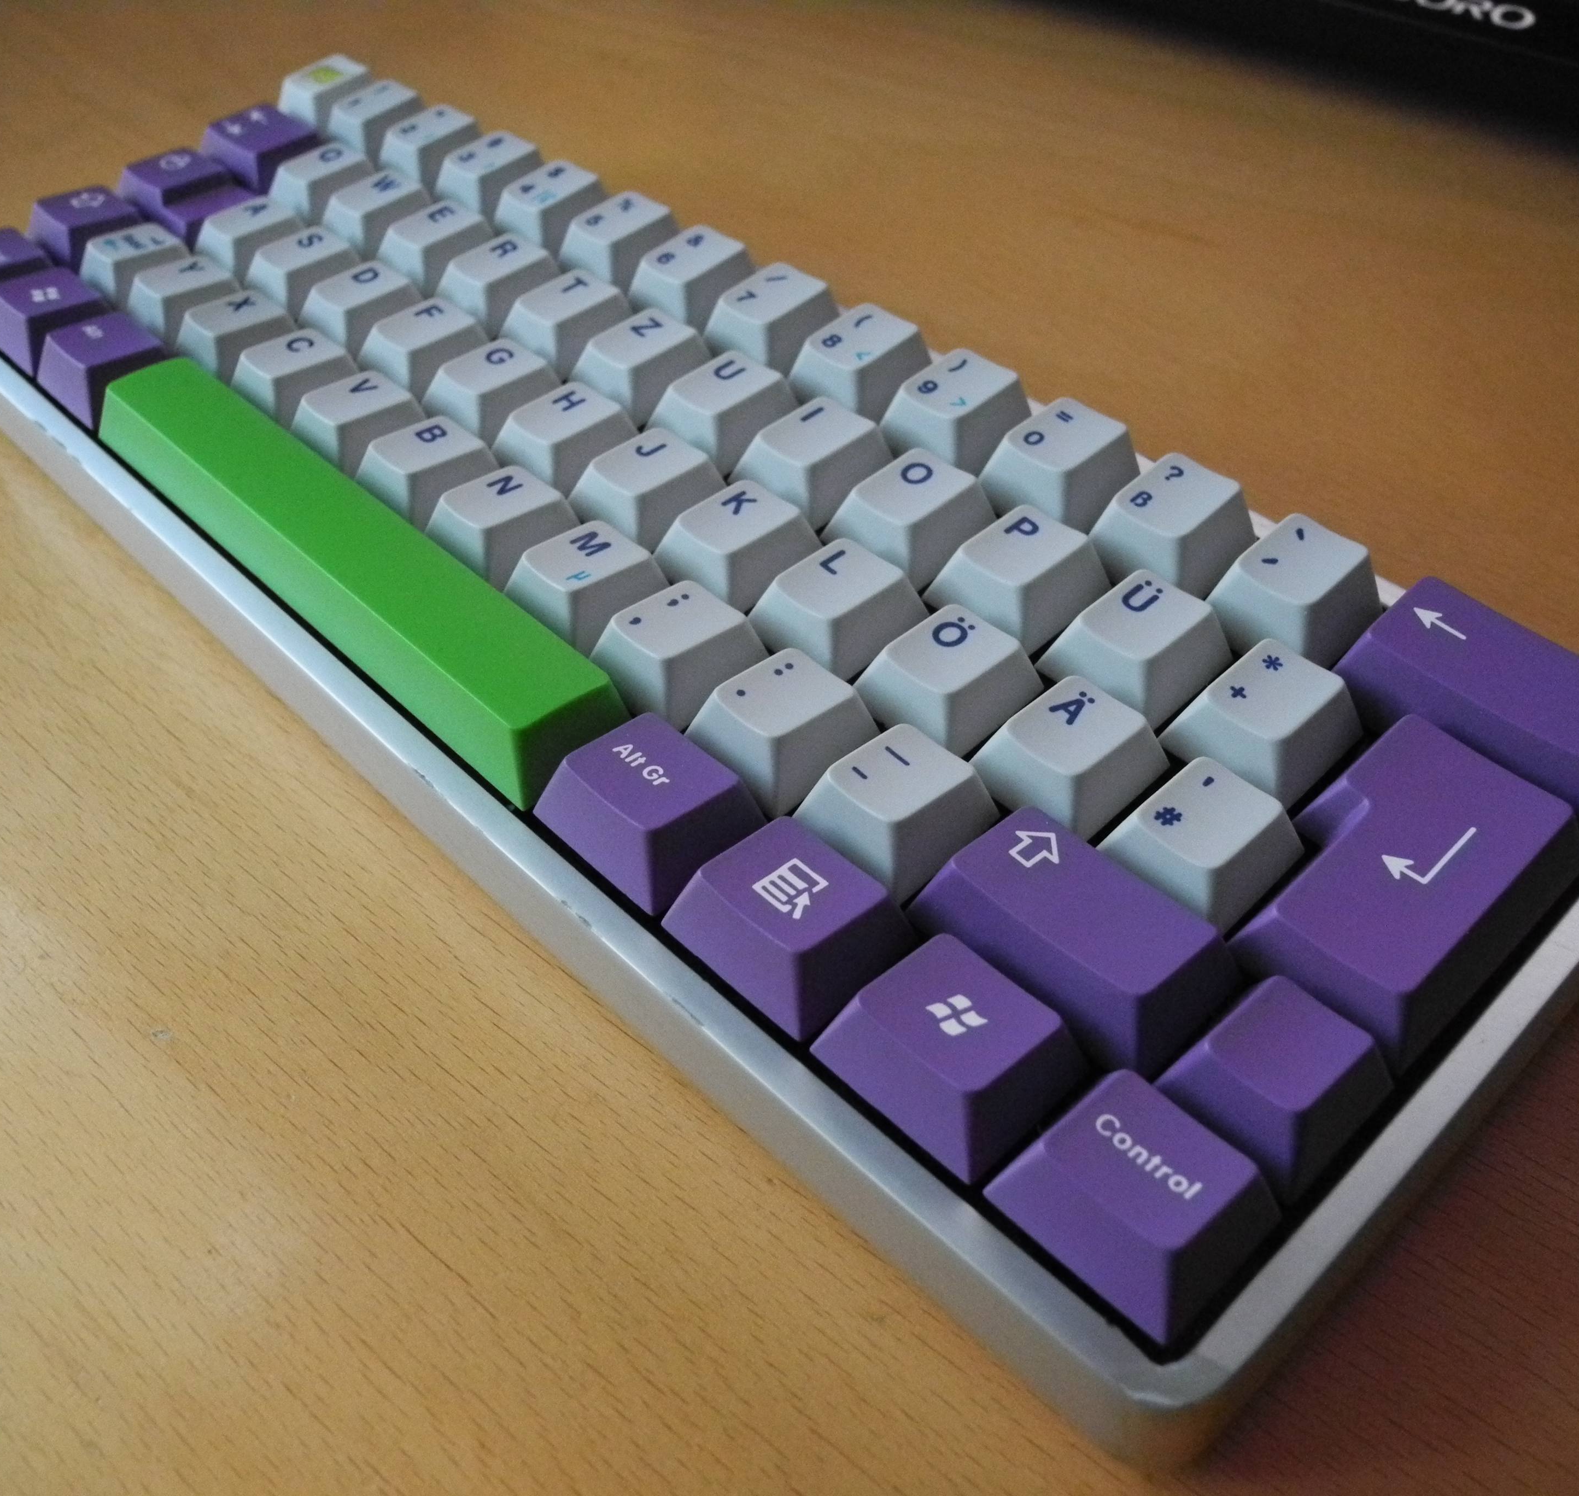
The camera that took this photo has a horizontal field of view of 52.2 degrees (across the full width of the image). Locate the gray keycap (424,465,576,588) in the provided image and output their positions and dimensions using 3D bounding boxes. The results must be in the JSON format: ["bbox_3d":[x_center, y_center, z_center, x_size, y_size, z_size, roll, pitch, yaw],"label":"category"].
[{"bbox_3d":[-0.041,-0.032,0.225,0.018,0.009,0.018,-38,54,-24],"label":"gray keycap"}]

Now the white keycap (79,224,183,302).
[{"bbox_3d":[-0.117,-0.087,0.288,0.018,0.009,0.018,-38,54,-24],"label":"white keycap"}]

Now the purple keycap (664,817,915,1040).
[{"bbox_3d":[-0.001,0.017,0.174,0.018,0.009,0.023,-38,54,-24],"label":"purple keycap"}]

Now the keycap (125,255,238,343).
[{"bbox_3d":[-0.104,-0.078,0.277,0.018,0.009,0.018,-38,54,-24],"label":"keycap"}]

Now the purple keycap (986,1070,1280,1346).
[{"bbox_3d":[0.032,0.041,0.150,0.018,0.009,0.023,-38,54,-24],"label":"purple keycap"}]

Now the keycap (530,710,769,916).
[{"bbox_3d":[-0.017,0.005,0.188,0.018,0.009,0.023,-38,54,-24],"label":"keycap"}]

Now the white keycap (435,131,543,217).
[{"bbox_3d":[-0.054,-0.103,0.291,0.018,0.009,0.018,-38,54,-24],"label":"white keycap"}]

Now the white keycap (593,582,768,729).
[{"bbox_3d":[-0.015,-0.013,0.204,0.018,0.009,0.018,-38,54,-24],"label":"white keycap"}]

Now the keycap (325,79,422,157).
[{"bbox_3d":[-0.080,-0.121,0.313,0.018,0.009,0.018,-38,54,-24],"label":"keycap"}]

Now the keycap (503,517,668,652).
[{"bbox_3d":[-0.028,-0.023,0.215,0.018,0.009,0.018,-38,54,-24],"label":"keycap"}]

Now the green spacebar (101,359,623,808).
[{"bbox_3d":[-0.065,-0.029,0.226,0.018,0.009,0.118,-38,54,-24],"label":"green spacebar"}]

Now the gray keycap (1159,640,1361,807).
[{"bbox_3d":[0.055,-0.004,0.186,0.018,0.008,0.018,-38,54,-24],"label":"gray keycap"}]

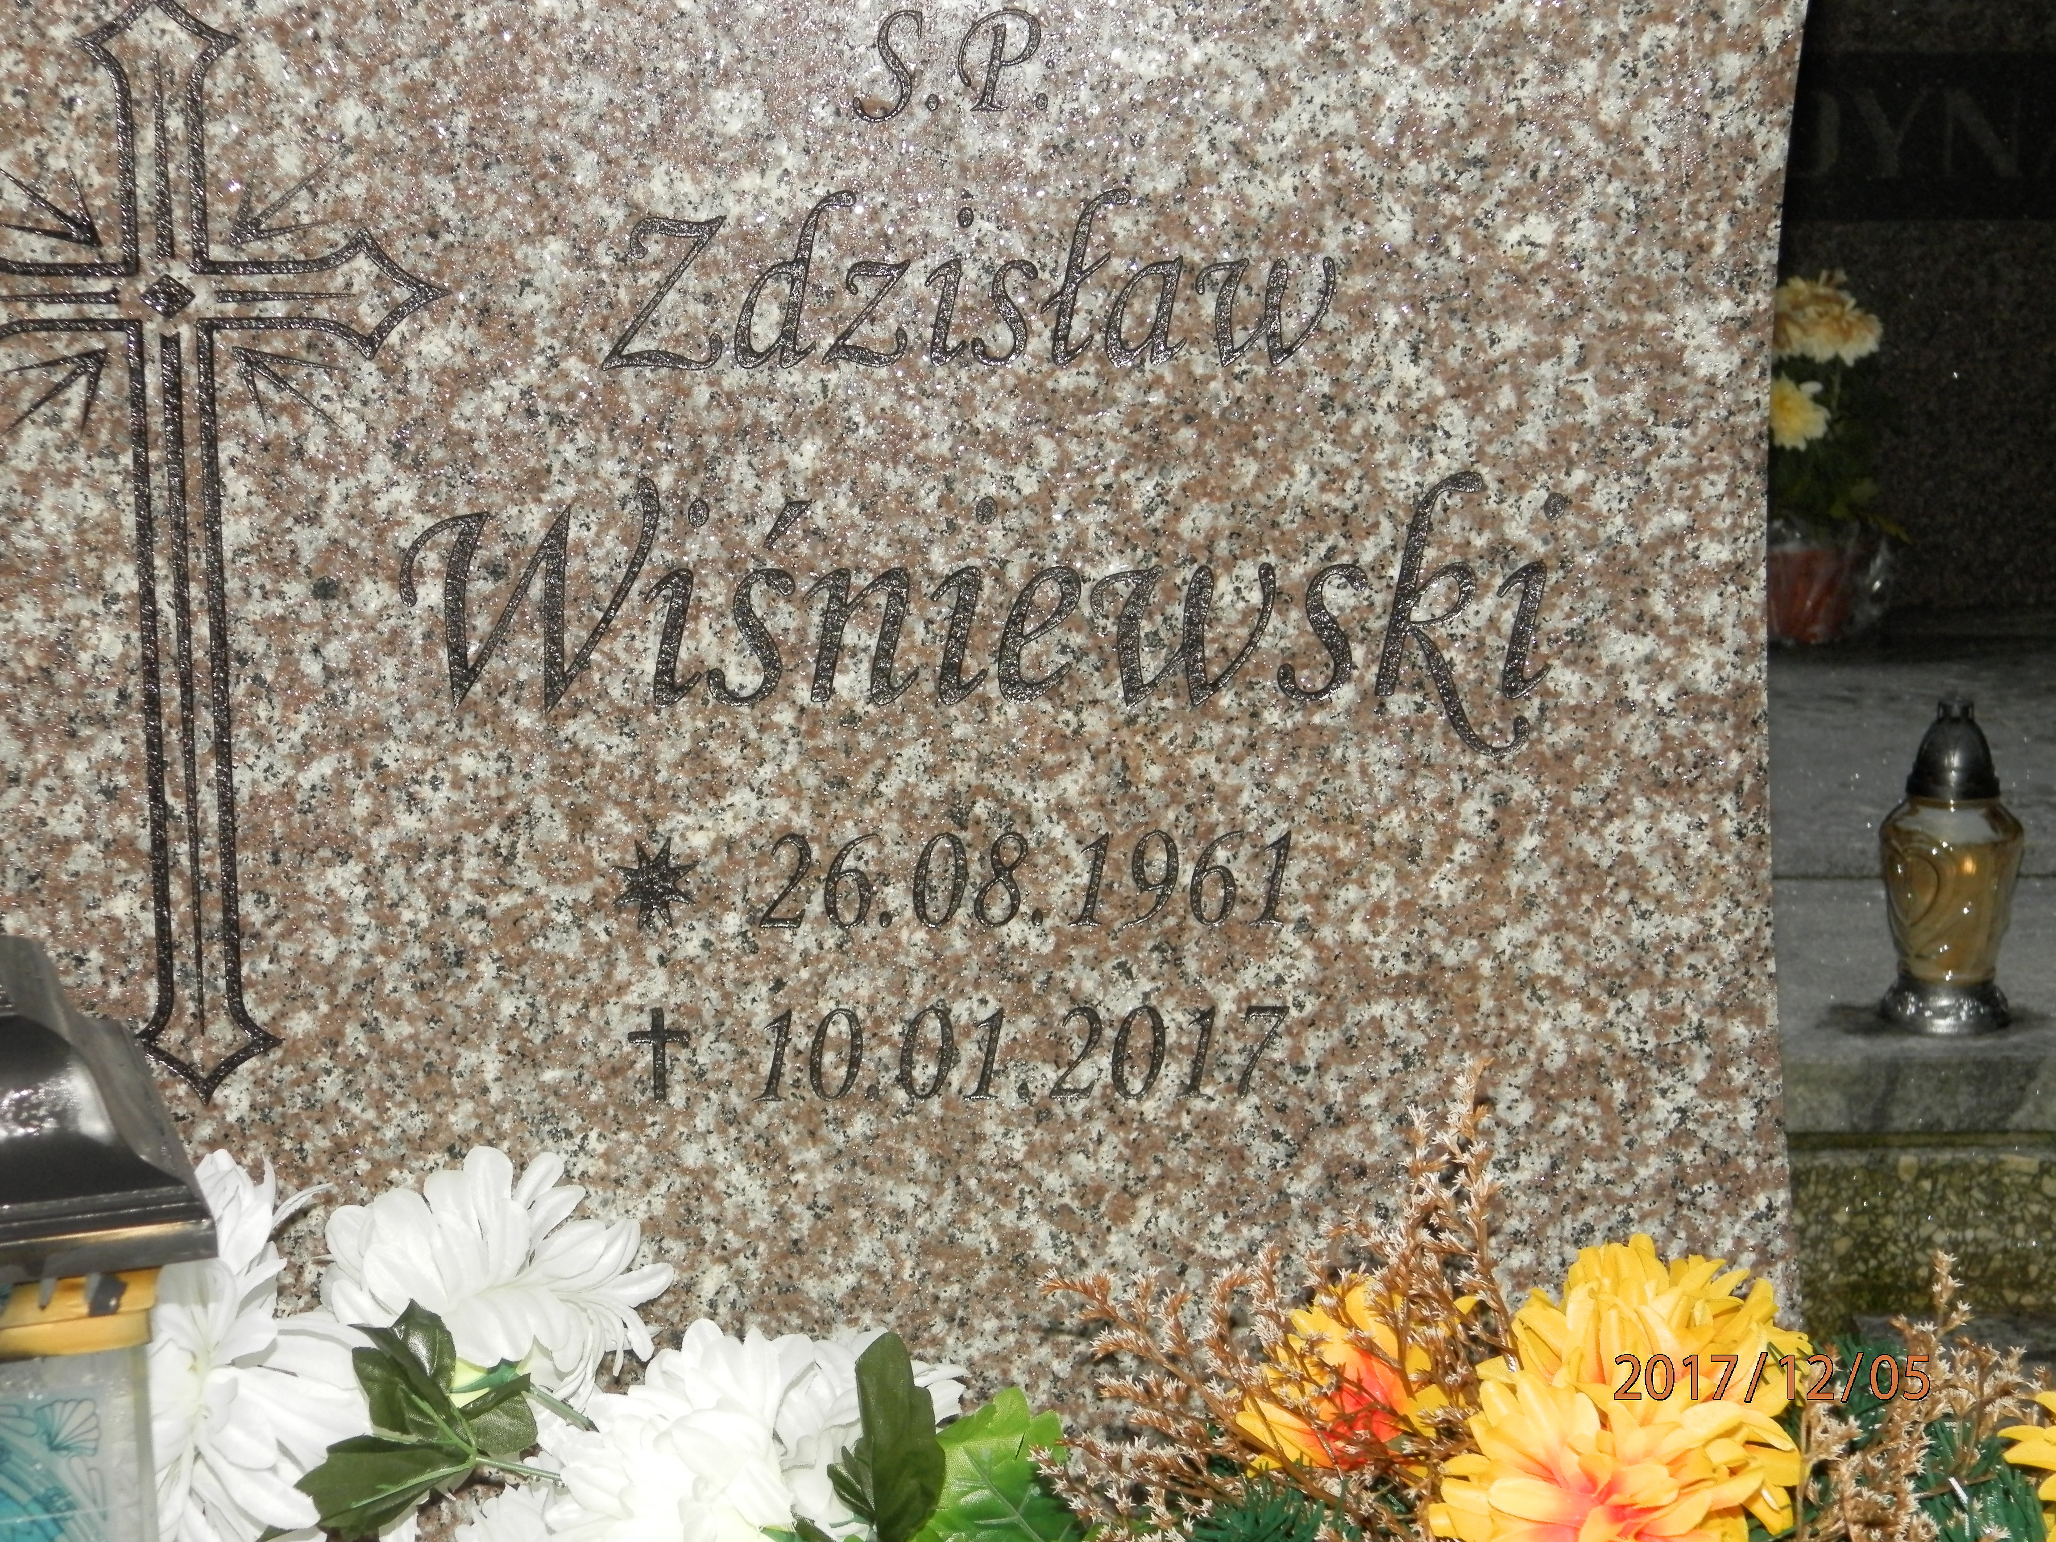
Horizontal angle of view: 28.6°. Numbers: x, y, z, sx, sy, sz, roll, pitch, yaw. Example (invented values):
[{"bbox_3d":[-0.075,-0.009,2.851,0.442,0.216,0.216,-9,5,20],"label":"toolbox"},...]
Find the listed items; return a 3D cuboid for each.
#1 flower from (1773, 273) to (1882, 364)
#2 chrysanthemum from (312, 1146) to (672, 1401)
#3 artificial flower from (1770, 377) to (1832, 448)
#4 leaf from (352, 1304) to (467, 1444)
[{"bbox_3d":[0.654,-0.375,3.350,0.108,0.070,0.090,-1,10,0],"label":"flower"},{"bbox_3d":[-0.175,0.167,1.330,0.115,0.078,0.095,-2,10,-6],"label":"chrysanthemum"},{"bbox_3d":[0.630,-0.296,3.330,0.066,0.058,0.050,-2,10,-9],"label":"artificial flower"},{"bbox_3d":[-0.197,0.193,1.290,0.037,0.044,0.024,-1,10,0],"label":"leaf"}]

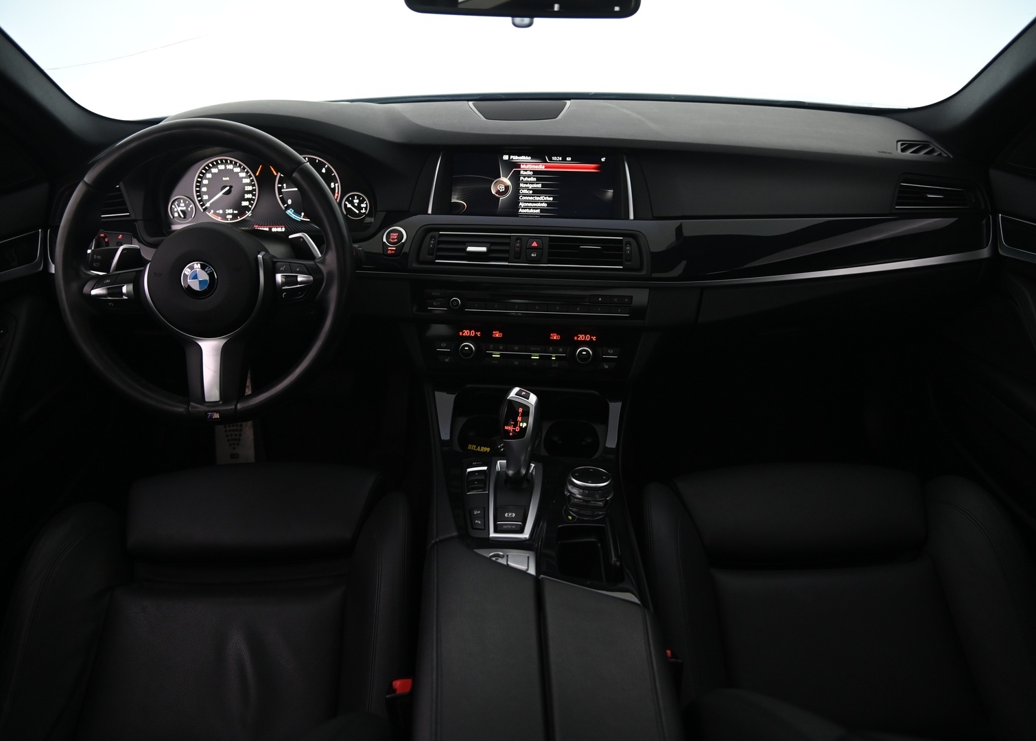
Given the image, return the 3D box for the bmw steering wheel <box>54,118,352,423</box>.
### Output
[{"bbox_3d":[-0.389,-0.122,0.952,0.375,0.375,0.100,0,4,2],"label":"bmw steering wheel"}]

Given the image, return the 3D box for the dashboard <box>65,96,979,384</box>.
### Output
[{"bbox_3d":[0.015,-0.251,1.235,1.430,0.390,0.420,-1,25,1],"label":"dashboard"}]

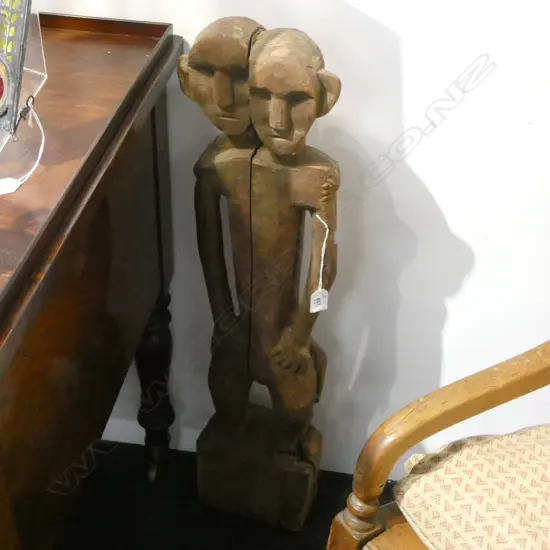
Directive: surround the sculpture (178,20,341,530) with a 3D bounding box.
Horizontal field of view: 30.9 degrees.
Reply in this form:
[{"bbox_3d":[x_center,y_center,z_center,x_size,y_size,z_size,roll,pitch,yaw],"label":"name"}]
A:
[{"bbox_3d":[-0.017,0.026,1.446,0.195,0.820,0.143,9,34,10],"label":"sculpture"}]

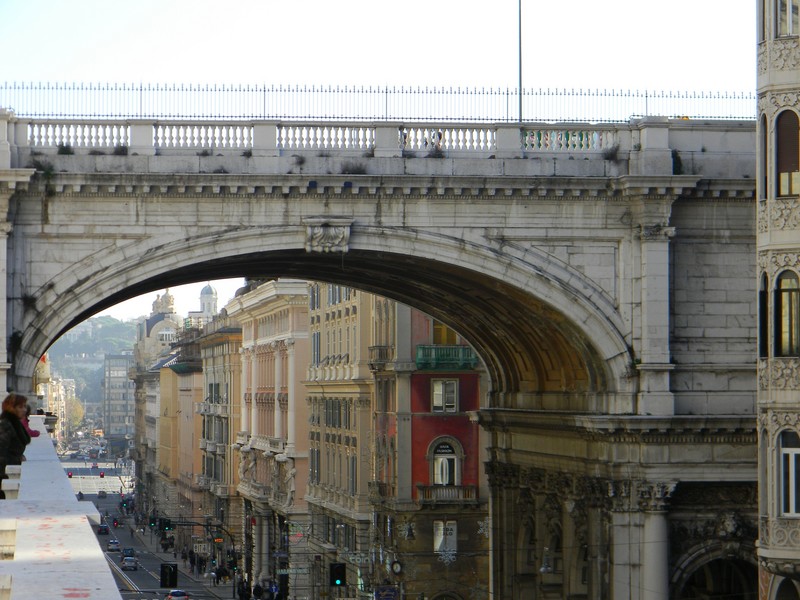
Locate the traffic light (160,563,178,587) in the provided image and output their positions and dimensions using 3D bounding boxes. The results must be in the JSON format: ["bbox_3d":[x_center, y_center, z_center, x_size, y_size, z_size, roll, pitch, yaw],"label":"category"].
[{"bbox_3d":[-10.164,12.148,107.000,0.700,1.020,0.400,0,-2,-9],"label":"traffic light"}]

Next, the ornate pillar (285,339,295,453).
[{"bbox_3d":[-8.652,7.438,190.000,0.800,8.800,0.800,0,-2,-9],"label":"ornate pillar"}]

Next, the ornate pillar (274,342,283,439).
[{"bbox_3d":[-9.939,7.485,198.500,0.780,8.000,0.780,0,-2,-9],"label":"ornate pillar"}]

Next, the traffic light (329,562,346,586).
[{"bbox_3d":[-2.712,12.139,107.000,0.700,1.000,0.400,0,-2,-9],"label":"traffic light"}]

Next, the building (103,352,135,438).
[{"bbox_3d":[-87.118,31.671,772.902,15.000,29.000,16.000,0,-2,-9],"label":"building"}]

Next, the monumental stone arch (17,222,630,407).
[{"bbox_3d":[-3.873,0.879,93.415,21.100,6.400,20.000,0,-2,-7],"label":"monumental stone arch"}]

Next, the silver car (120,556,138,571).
[{"bbox_3d":[-30.710,30.004,276.000,1.760,1.480,4.200,0,-4,-9],"label":"silver car"}]

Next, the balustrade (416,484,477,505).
[{"bbox_3d":[2.787,11.203,139.506,3.550,1.150,1.050,0,-2,-9],"label":"balustrade"}]

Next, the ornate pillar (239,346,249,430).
[{"bbox_3d":[-14.769,8.729,229.000,0.850,8.300,0.850,0,-2,-9],"label":"ornate pillar"}]

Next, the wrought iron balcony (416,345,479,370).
[{"bbox_3d":[2.730,3.298,139.506,3.550,1.500,1.100,0,-2,-9],"label":"wrought iron balcony"}]

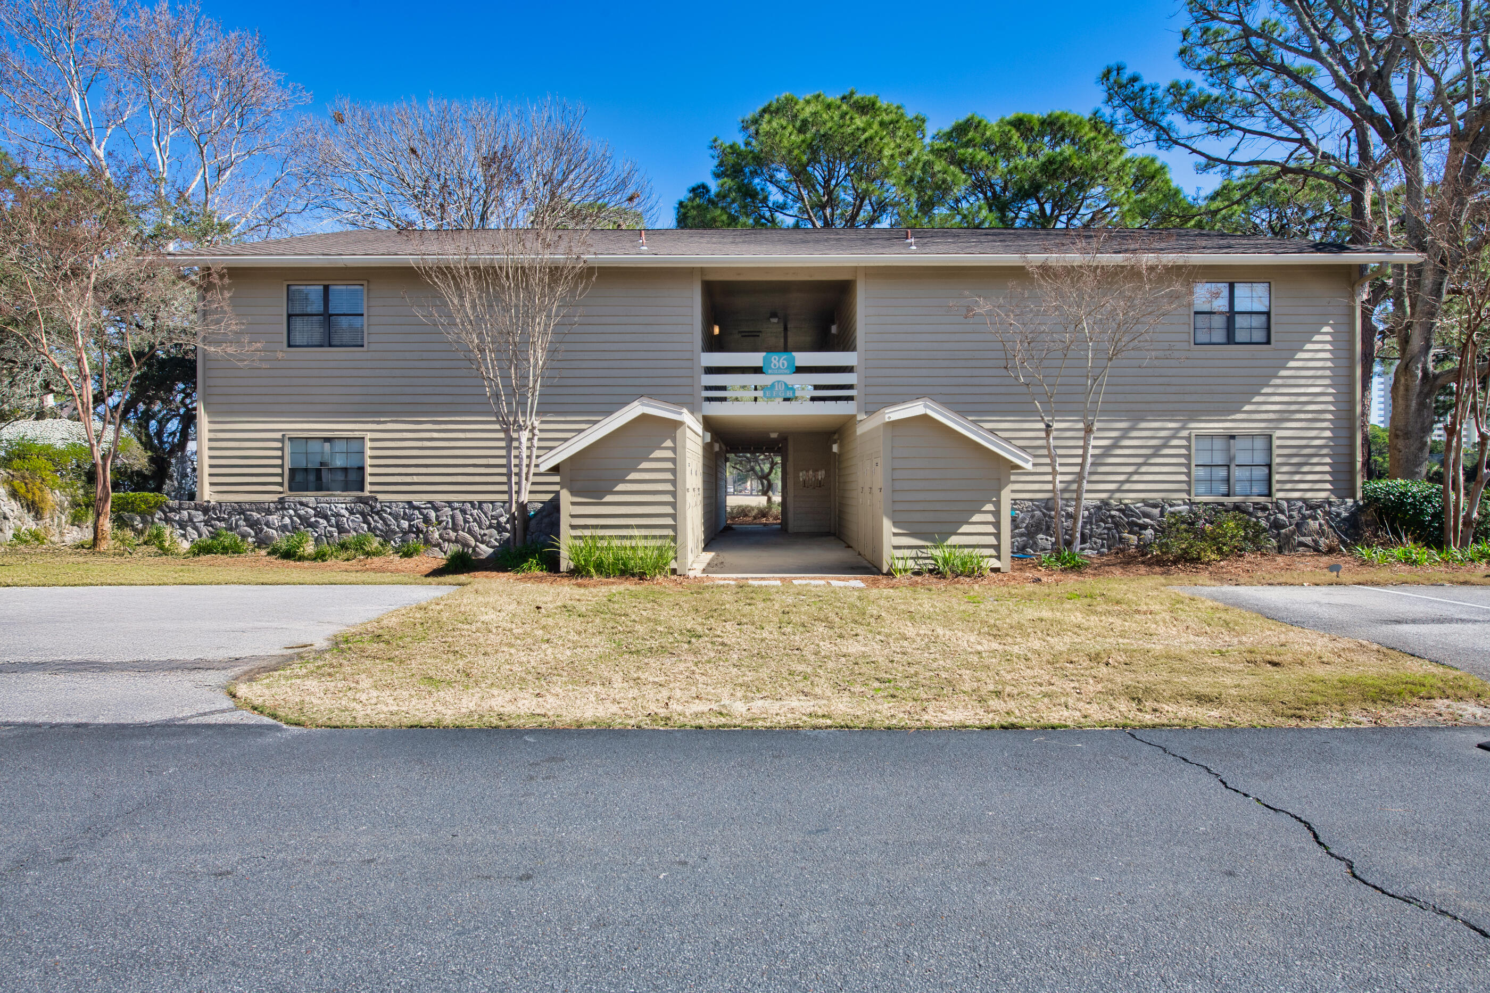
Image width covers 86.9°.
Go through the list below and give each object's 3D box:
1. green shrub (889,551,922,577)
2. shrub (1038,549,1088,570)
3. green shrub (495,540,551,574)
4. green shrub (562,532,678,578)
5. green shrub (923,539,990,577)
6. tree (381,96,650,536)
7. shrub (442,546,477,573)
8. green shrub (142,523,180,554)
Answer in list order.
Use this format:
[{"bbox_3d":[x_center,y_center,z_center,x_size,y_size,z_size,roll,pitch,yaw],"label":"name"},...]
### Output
[{"bbox_3d":[2.300,0.966,11.250,0.450,0.370,0.400,0,0,0],"label":"green shrub"},{"bbox_3d":[5.040,0.990,12.500,0.820,0.380,0.650,0,0,0],"label":"shrub"},{"bbox_3d":[-3.530,0.960,12.500,0.900,0.480,0.800,0,0,0],"label":"green shrub"},{"bbox_3d":[-1.790,0.833,11.250,1.600,0.660,0.550,0,0,0],"label":"green shrub"},{"bbox_3d":[3.030,0.883,11.250,0.950,0.530,0.500,0,0,0],"label":"green shrub"},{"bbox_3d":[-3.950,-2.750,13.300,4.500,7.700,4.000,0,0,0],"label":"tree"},{"bbox_3d":[-4.510,0.990,12.400,0.540,0.410,0.500,0,0,0],"label":"shrub"},{"bbox_3d":[-10.400,0.740,14.000,0.660,0.550,0.600,0,0,0],"label":"green shrub"}]

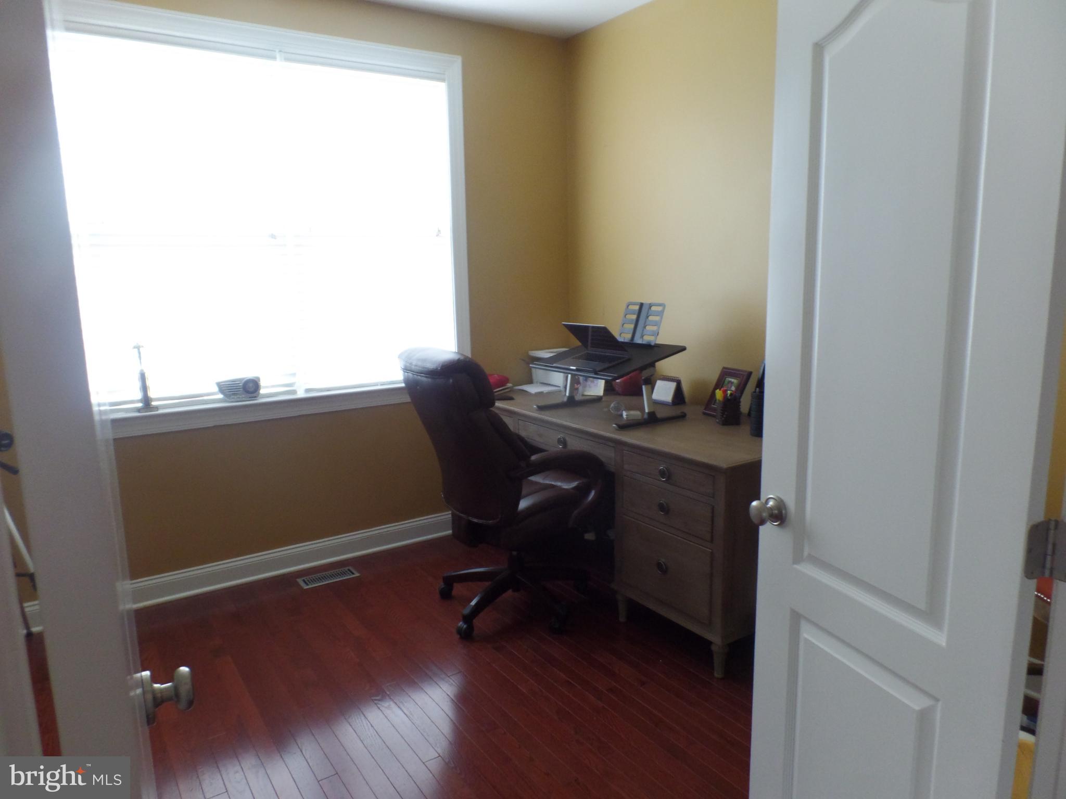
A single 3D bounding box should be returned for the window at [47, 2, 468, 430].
[{"bbox_3d":[-1.135,-0.814,3.365,1.835,1.765,0.110,-8,12,-32],"label":"window"}]

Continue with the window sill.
[{"bbox_3d":[-1.108,0.017,3.514,1.810,0.095,0.110,-8,12,-32],"label":"window sill"}]

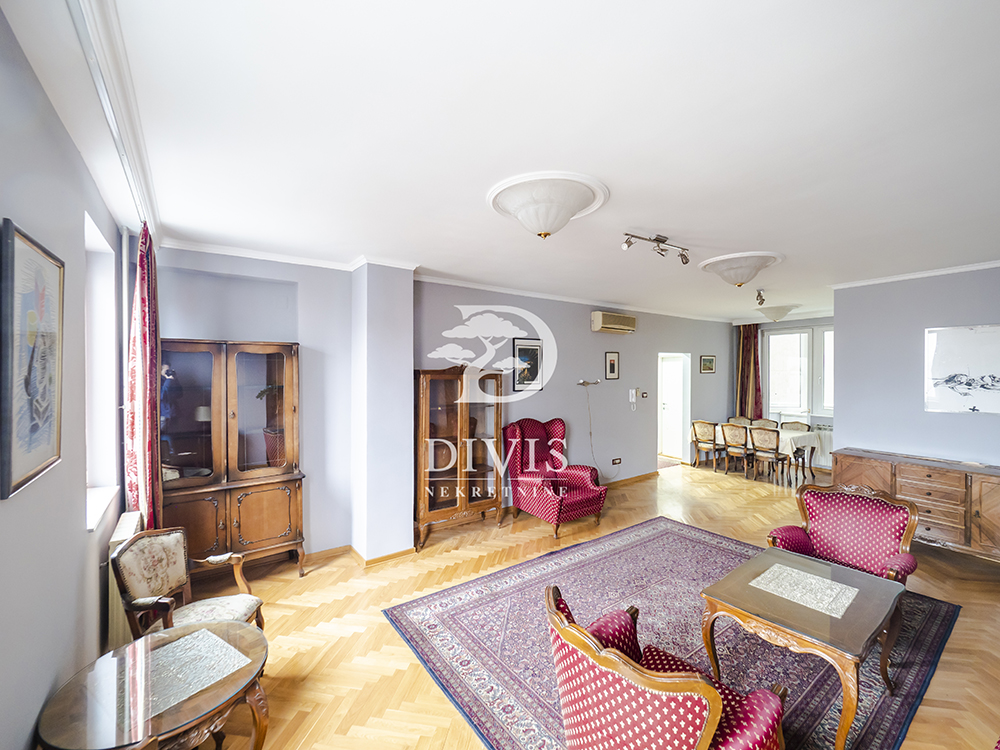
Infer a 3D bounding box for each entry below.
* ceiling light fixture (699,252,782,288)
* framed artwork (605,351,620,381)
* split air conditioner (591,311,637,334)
[{"bbox_3d":[2.363,-0.992,3.983,0.710,0.220,0.710,0,0,-34],"label":"ceiling light fixture"},{"bbox_3d":[1.761,-0.134,6.285,0.320,0.410,0.025,0,0,-34],"label":"framed artwork"},{"bbox_3d":[1.707,-0.757,6.045,0.805,0.285,0.200,0,1,-36],"label":"split air conditioner"}]

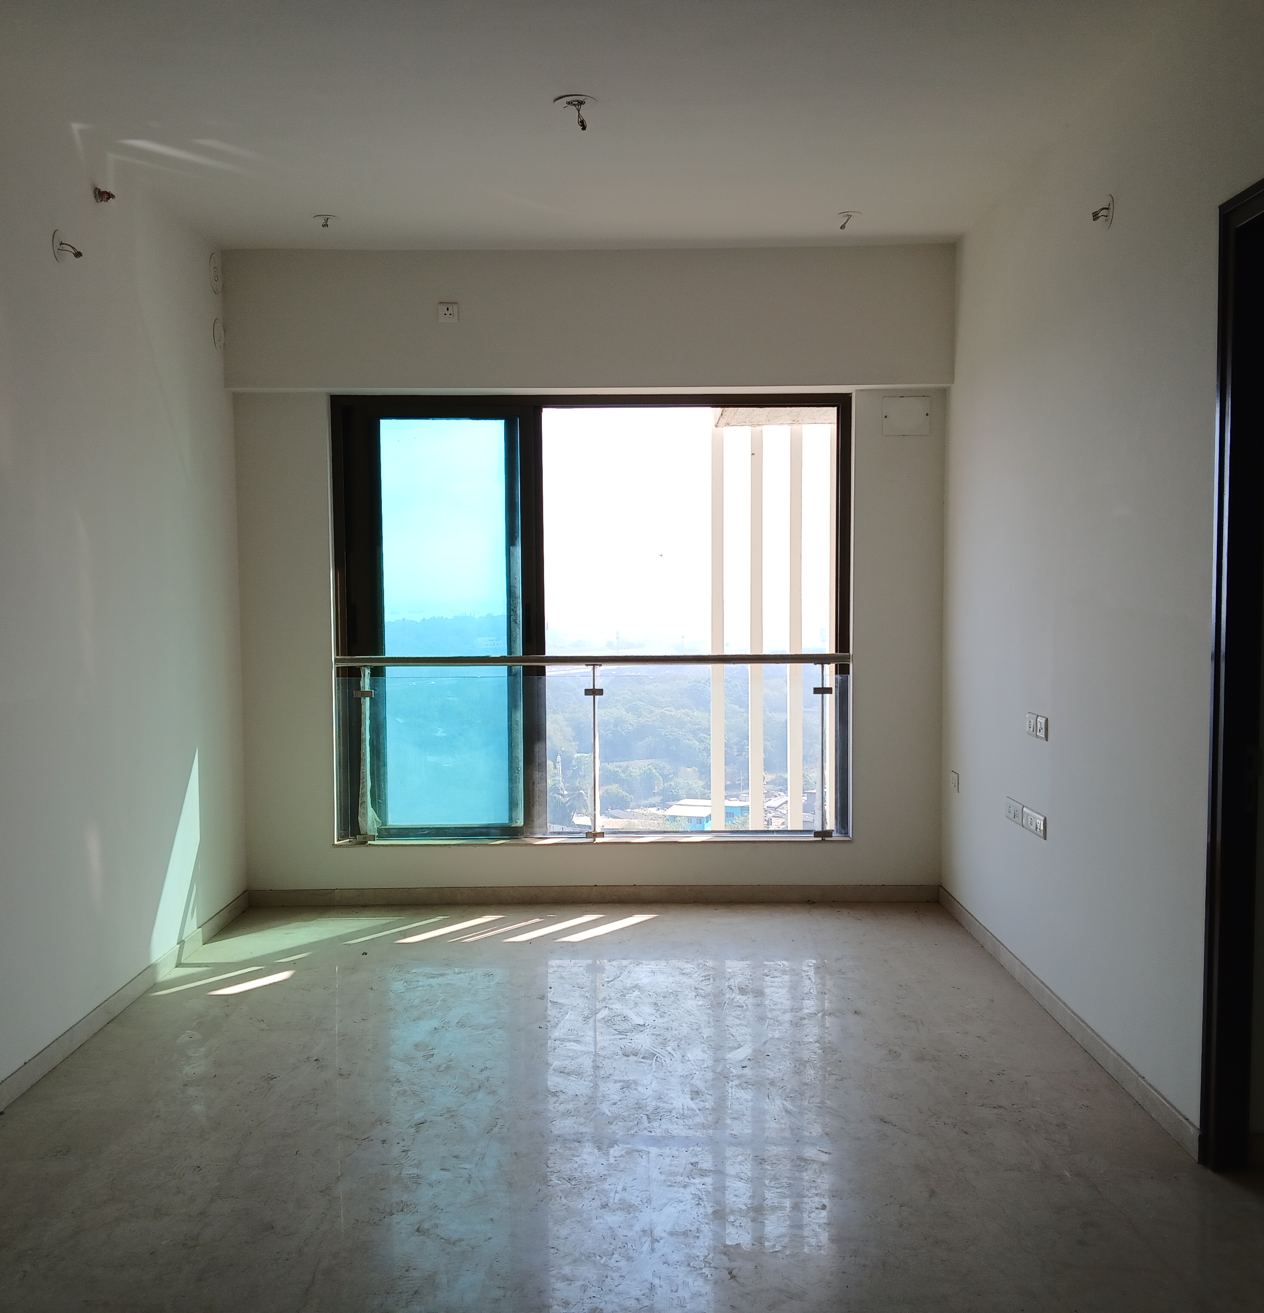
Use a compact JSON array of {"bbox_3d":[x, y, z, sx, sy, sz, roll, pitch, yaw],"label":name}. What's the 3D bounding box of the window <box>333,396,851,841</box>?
[{"bbox_3d":[-0.183,-0.179,6.356,2.480,2.140,0.122,0,3,0],"label":"window"}]

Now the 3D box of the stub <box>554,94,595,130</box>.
[{"bbox_3d":[-0.178,-1.724,4.203,0.141,0.091,0.141,0,3,0],"label":"stub"}]

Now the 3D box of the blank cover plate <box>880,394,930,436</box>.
[{"bbox_3d":[1.302,-1.136,6.218,0.226,0.190,0.012,0,3,0],"label":"blank cover plate"}]

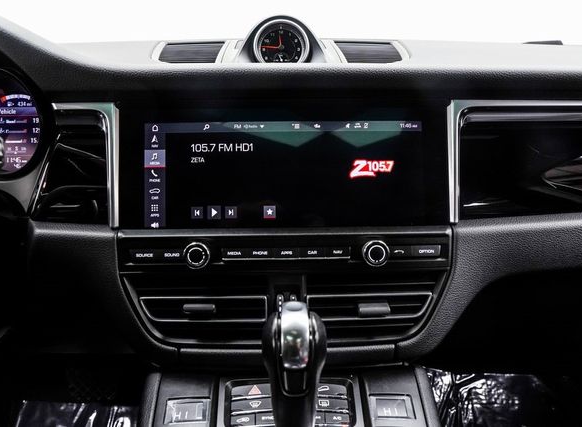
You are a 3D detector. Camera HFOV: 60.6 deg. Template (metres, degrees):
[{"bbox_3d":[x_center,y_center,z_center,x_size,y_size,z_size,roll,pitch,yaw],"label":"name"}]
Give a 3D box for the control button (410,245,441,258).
[{"bbox_3d":[0.123,0.035,0.453,0.027,0.011,0.008,0,0,0],"label":"control button"}]

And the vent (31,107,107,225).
[{"bbox_3d":[-0.212,-0.044,0.478,0.074,0.109,0.040,-1,-3,0],"label":"vent"}]

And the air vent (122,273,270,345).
[{"bbox_3d":[-0.088,0.090,0.465,0.135,0.066,0.035,0,0,0],"label":"air vent"}]

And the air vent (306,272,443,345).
[{"bbox_3d":[0.077,0.088,0.460,0.127,0.067,0.030,-1,-5,0],"label":"air vent"}]

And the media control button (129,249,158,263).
[{"bbox_3d":[-0.137,0.039,0.464,0.026,0.012,0.007,-1,-3,0],"label":"media control button"}]

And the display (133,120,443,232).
[{"bbox_3d":[-0.002,-0.037,0.468,0.280,0.104,0.015,0,0,0],"label":"display"}]

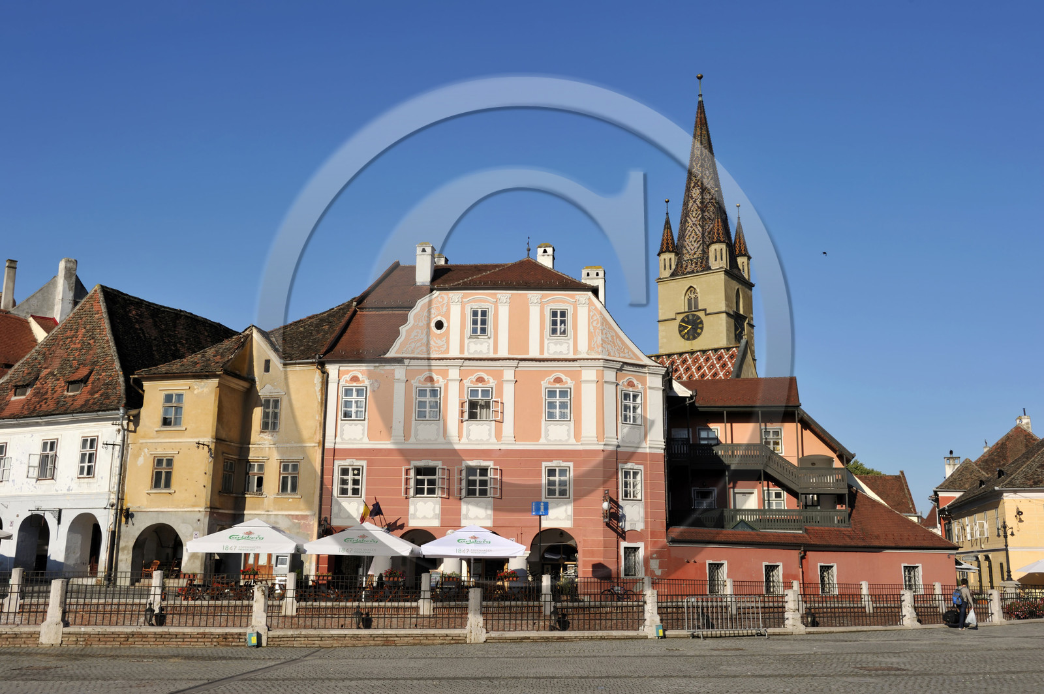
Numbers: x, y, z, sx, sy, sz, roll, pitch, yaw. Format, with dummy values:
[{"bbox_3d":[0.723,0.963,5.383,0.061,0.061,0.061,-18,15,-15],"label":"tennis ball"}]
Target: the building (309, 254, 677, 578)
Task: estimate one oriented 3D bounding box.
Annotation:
[{"bbox_3d":[-0.949,4.140,57.084,17.000,19.400,14.000,0,-13,3],"label":"building"}]

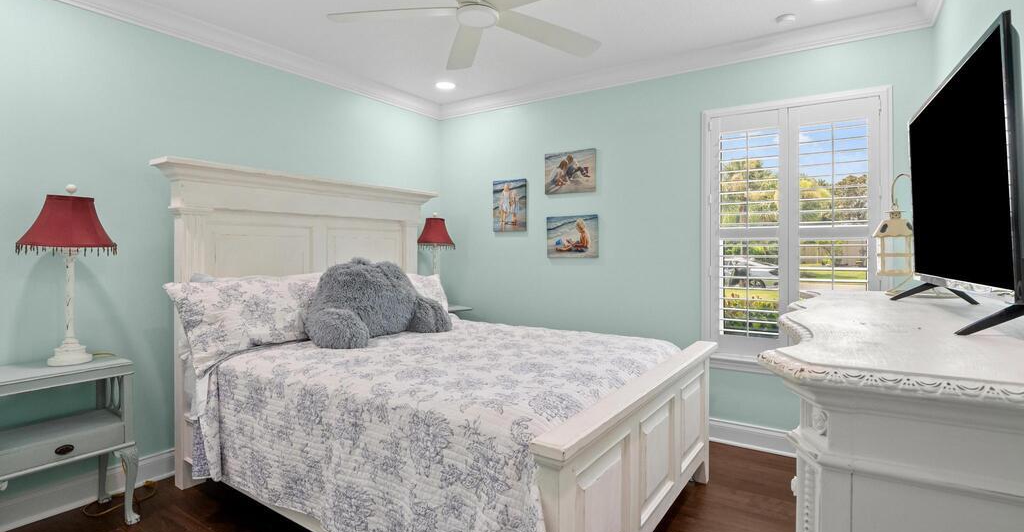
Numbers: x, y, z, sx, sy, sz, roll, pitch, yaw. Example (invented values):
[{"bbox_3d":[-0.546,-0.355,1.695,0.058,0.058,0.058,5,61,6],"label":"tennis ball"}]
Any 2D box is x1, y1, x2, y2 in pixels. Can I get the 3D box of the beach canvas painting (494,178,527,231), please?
[{"bbox_3d":[-0.017,-0.480,3.800,0.317,0.410,0.028,2,3,34],"label":"beach canvas painting"}]

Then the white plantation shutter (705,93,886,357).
[{"bbox_3d":[1.573,-0.175,2.743,0.892,1.527,0.070,2,3,34],"label":"white plantation shutter"}]

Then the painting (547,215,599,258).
[{"bbox_3d":[0.445,-0.215,3.500,0.410,0.308,0.028,2,3,34],"label":"painting"}]

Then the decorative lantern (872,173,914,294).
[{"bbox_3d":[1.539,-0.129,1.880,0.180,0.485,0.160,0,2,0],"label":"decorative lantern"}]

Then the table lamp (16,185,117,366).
[{"bbox_3d":[-1.911,0.037,2.044,0.310,0.765,0.310,2,3,34],"label":"table lamp"}]

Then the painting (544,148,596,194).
[{"bbox_3d":[0.427,-0.689,3.489,0.410,0.308,0.028,2,3,34],"label":"painting"}]

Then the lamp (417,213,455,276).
[{"bbox_3d":[-0.632,-0.051,3.934,0.310,0.770,0.310,0,2,0],"label":"lamp"}]

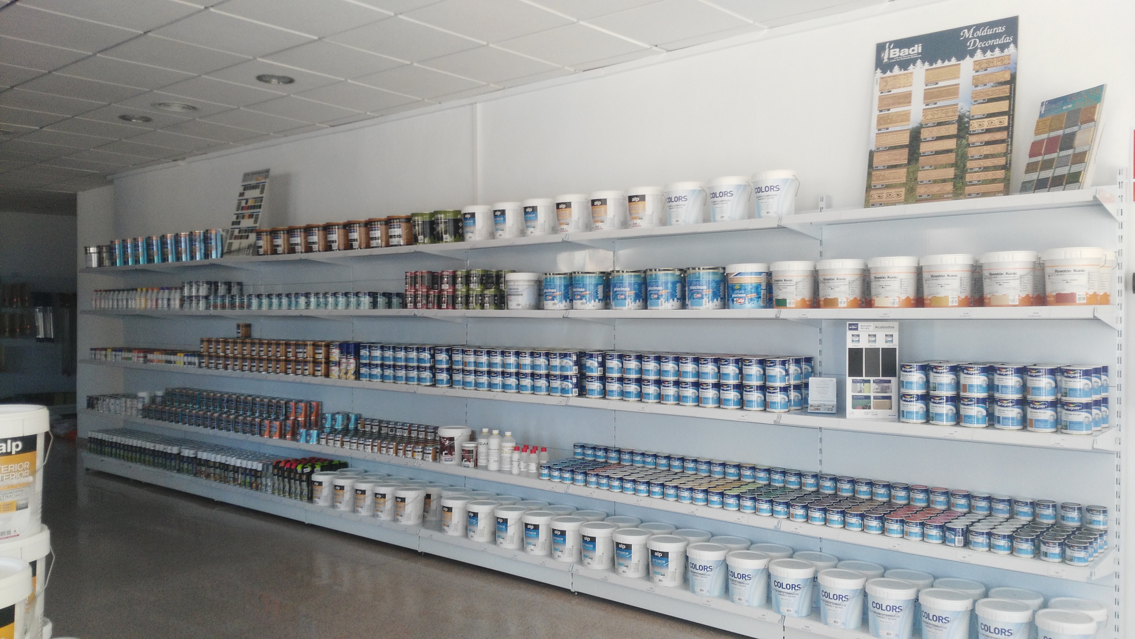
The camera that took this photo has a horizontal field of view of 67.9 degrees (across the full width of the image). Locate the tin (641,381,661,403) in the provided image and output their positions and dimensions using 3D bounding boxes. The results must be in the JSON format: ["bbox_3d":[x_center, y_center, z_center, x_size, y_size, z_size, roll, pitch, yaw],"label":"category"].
[{"bbox_3d":[0.422,0.360,4.230,0.100,0.117,0.100,0,1,0],"label":"tin"}]

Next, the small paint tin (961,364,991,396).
[{"bbox_3d":[1.606,0.235,3.328,0.099,0.113,0.099,1,2,38],"label":"small paint tin"}]

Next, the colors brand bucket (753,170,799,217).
[{"bbox_3d":[0.948,-0.559,3.852,0.202,0.207,0.202,0,1,0],"label":"colors brand bucket"}]

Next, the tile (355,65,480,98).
[{"bbox_3d":[-0.913,-1.446,5.137,0.595,0.020,0.595,1,2,38],"label":"tile"}]

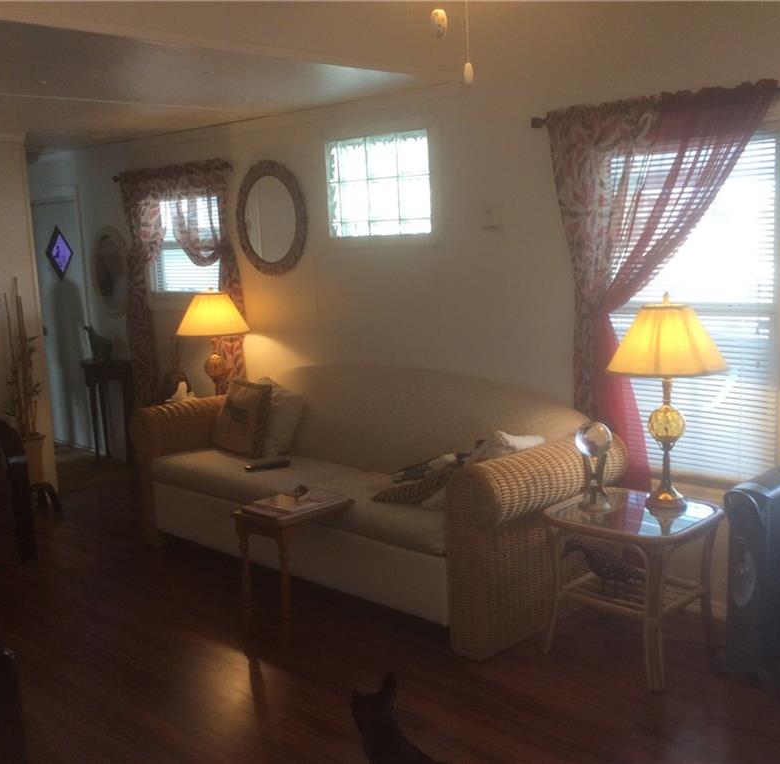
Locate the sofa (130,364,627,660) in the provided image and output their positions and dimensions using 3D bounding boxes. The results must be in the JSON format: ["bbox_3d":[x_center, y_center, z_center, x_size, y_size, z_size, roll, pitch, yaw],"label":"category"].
[{"bbox_3d":[-0.196,0.409,4.245,2.329,0.876,0.803,6,12,44],"label":"sofa"}]

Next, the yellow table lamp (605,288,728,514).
[{"bbox_3d":[0.933,0.066,3.211,0.397,0.730,0.397,6,12,44],"label":"yellow table lamp"}]

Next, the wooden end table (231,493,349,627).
[{"bbox_3d":[-0.369,0.708,3.789,0.324,0.432,0.388,6,12,44],"label":"wooden end table"}]

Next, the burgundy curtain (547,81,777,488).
[{"bbox_3d":[0.976,-0.164,3.543,0.905,1.745,0.110,6,12,44],"label":"burgundy curtain"}]

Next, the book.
[{"bbox_3d":[-0.378,0.475,3.764,0.229,0.038,0.326,6,12,44],"label":"book"}]

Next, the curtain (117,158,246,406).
[{"bbox_3d":[-1.270,-0.397,5.697,1.226,1.745,0.110,6,12,44],"label":"curtain"}]

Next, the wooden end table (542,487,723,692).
[{"bbox_3d":[0.824,0.692,3.272,0.496,0.526,0.420,6,12,44],"label":"wooden end table"}]

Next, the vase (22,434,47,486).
[{"bbox_3d":[-2.008,0.438,5.344,0.130,0.300,0.130,6,12,44],"label":"vase"}]

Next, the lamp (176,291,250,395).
[{"bbox_3d":[-0.967,-0.141,5.231,0.397,0.730,0.397,6,12,44],"label":"lamp"}]

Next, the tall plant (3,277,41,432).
[{"bbox_3d":[-2.070,-0.127,5.322,0.200,0.890,0.200,6,12,44],"label":"tall plant"}]

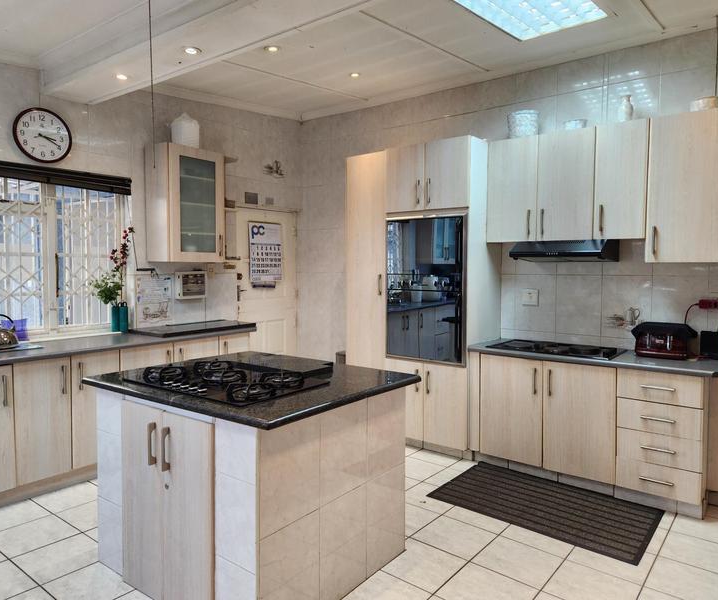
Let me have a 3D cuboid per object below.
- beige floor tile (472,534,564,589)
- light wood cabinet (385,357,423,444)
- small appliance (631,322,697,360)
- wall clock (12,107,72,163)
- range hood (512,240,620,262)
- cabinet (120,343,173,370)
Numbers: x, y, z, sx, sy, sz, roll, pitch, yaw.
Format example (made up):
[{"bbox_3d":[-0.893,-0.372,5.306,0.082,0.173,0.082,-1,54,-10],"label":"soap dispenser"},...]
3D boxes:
[{"bbox_3d":[0.789,1.291,2.627,0.345,0.010,0.345,3,3,38],"label":"beige floor tile"},{"bbox_3d":[0.531,0.771,4.439,0.362,0.622,0.564,2,3,39],"label":"light wood cabinet"},{"bbox_3d":[2.018,0.264,3.514,0.336,0.215,0.263,3,4,39],"label":"small appliance"},{"bbox_3d":[-2.184,-1.135,3.674,0.038,0.366,0.366,2,3,39],"label":"wall clock"},{"bbox_3d":[1.442,-0.344,3.726,0.609,0.147,0.461,2,3,39],"label":"range hood"},{"bbox_3d":[-1.719,0.707,3.978,0.502,0.734,0.409,2,3,39],"label":"cabinet"}]

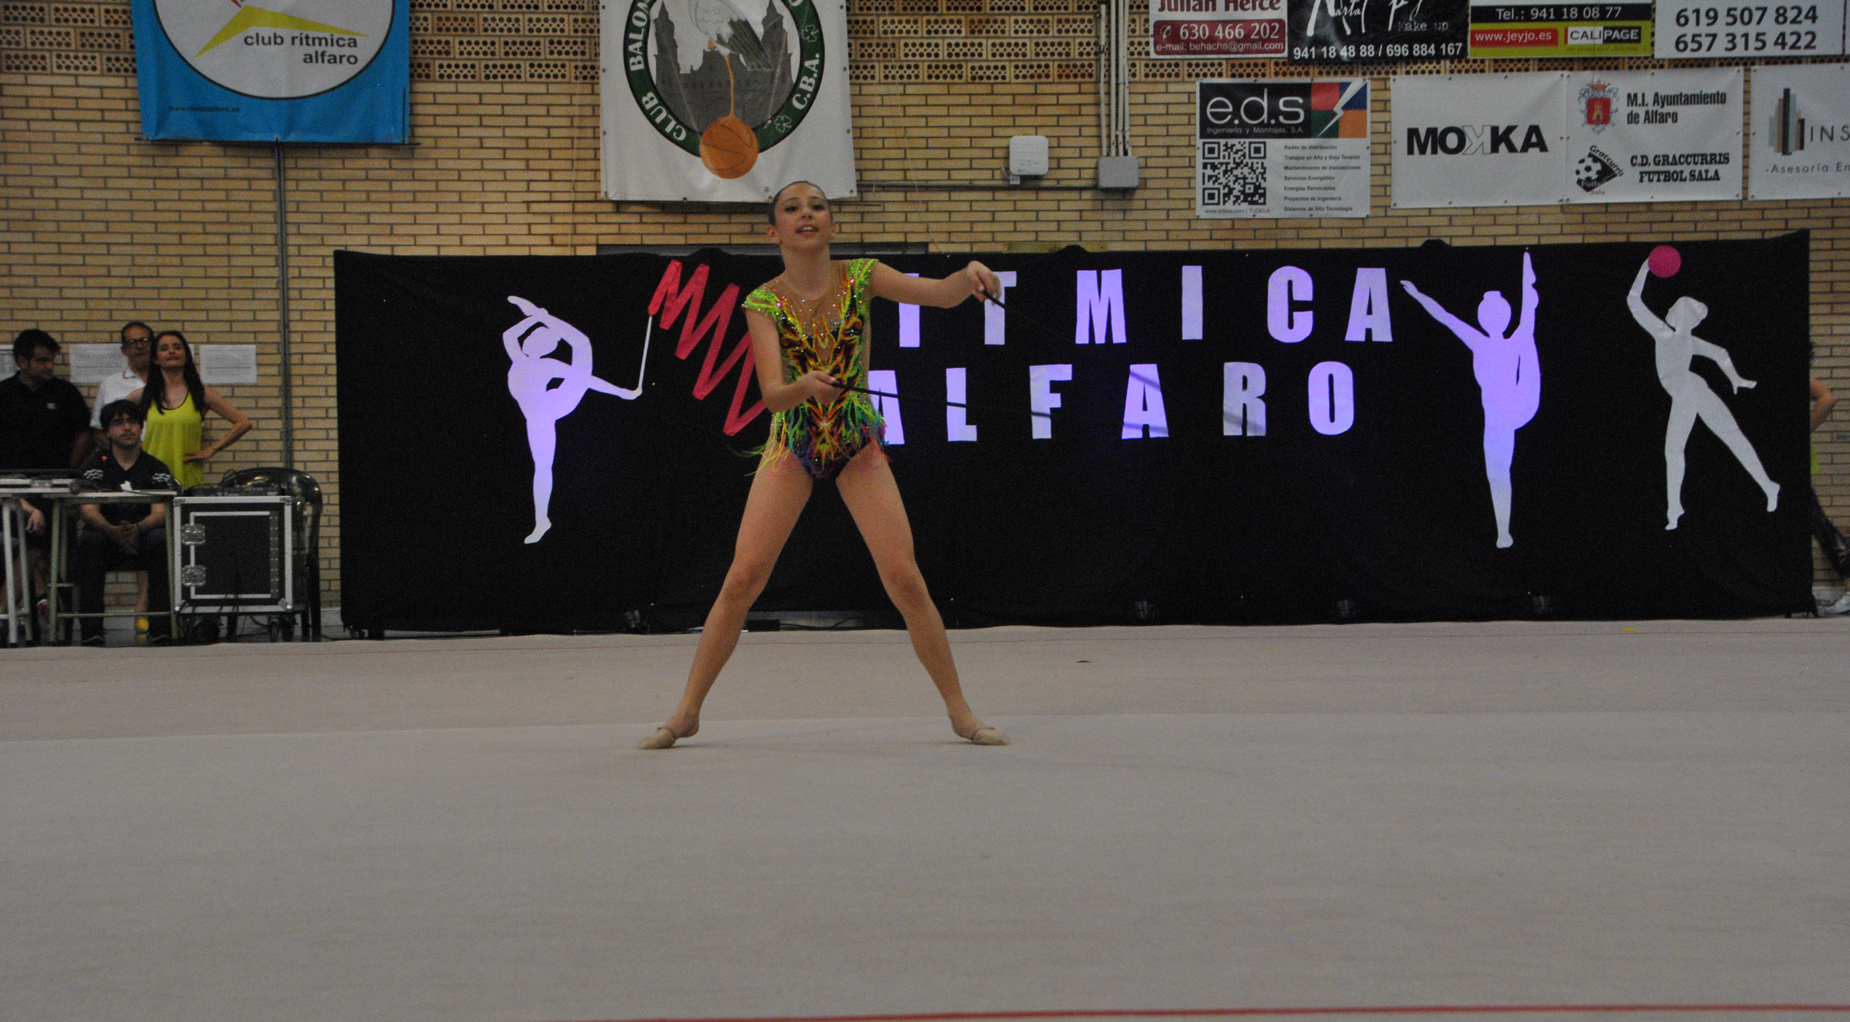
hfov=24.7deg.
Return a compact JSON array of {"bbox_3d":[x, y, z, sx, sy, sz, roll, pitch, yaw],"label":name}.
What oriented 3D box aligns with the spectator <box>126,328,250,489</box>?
[{"bbox_3d":[-3.997,-0.161,22.900,0.680,1.640,0.330,-1,0,-9],"label":"spectator"}]

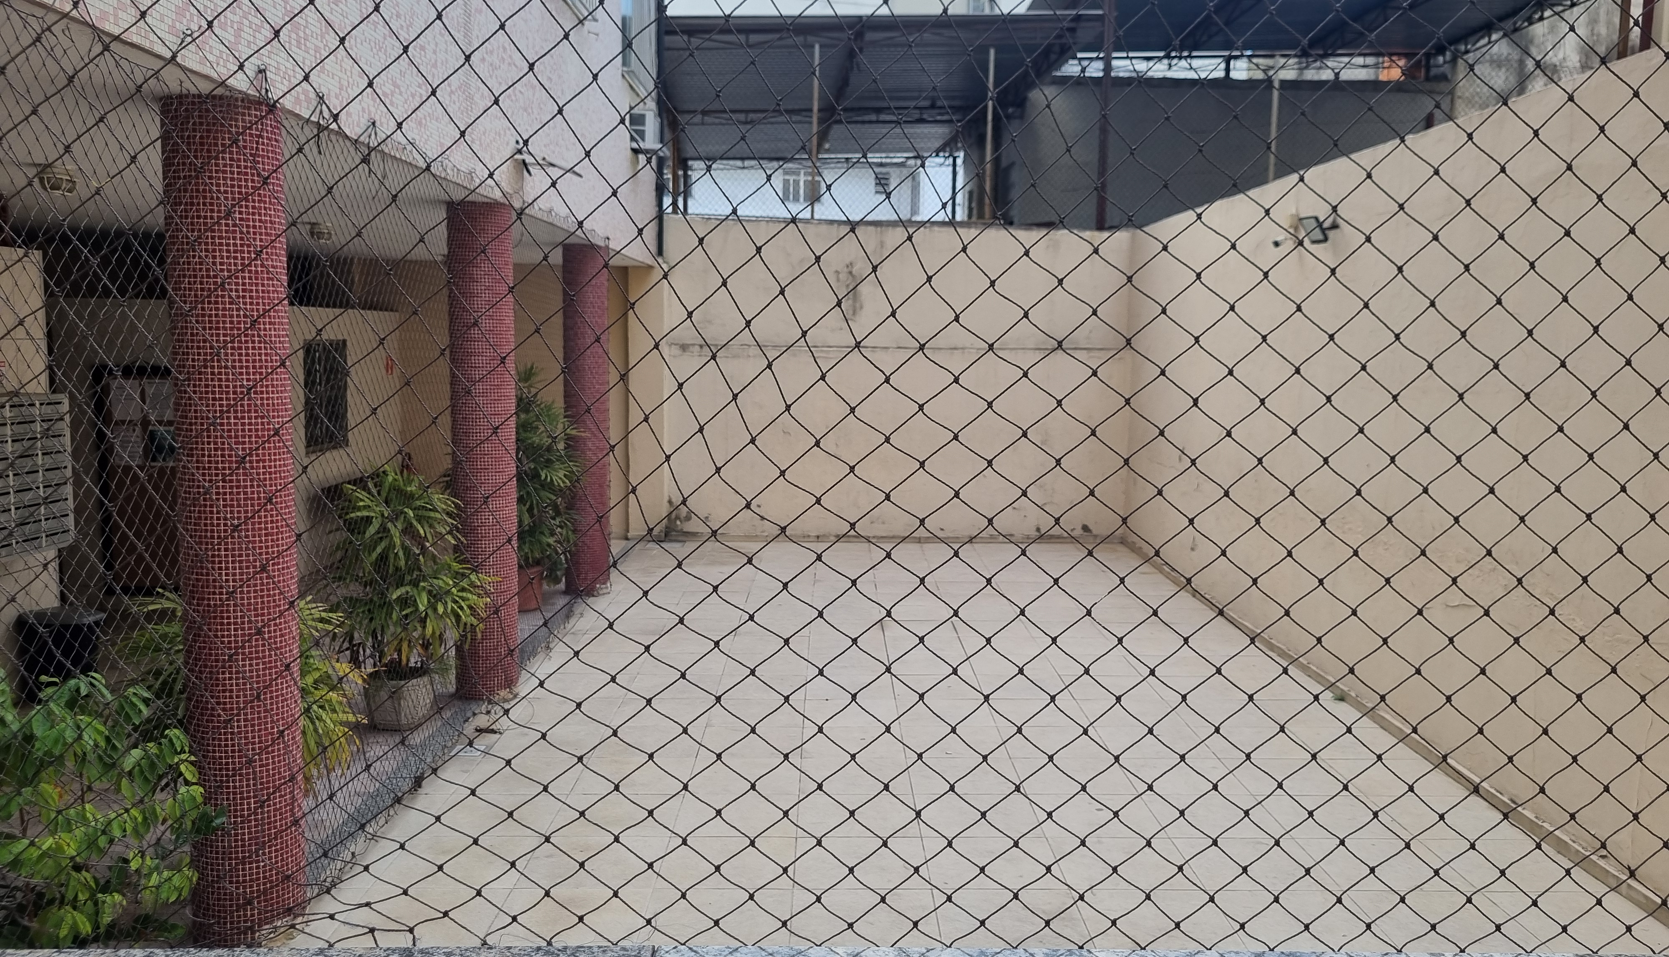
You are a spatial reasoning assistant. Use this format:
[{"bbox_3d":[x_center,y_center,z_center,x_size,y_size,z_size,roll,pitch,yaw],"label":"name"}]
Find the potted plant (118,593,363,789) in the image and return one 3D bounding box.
[{"bbox_3d":[-2.639,1.038,5.649,1.021,1.028,0.920,1,6,0],"label":"potted plant"}]

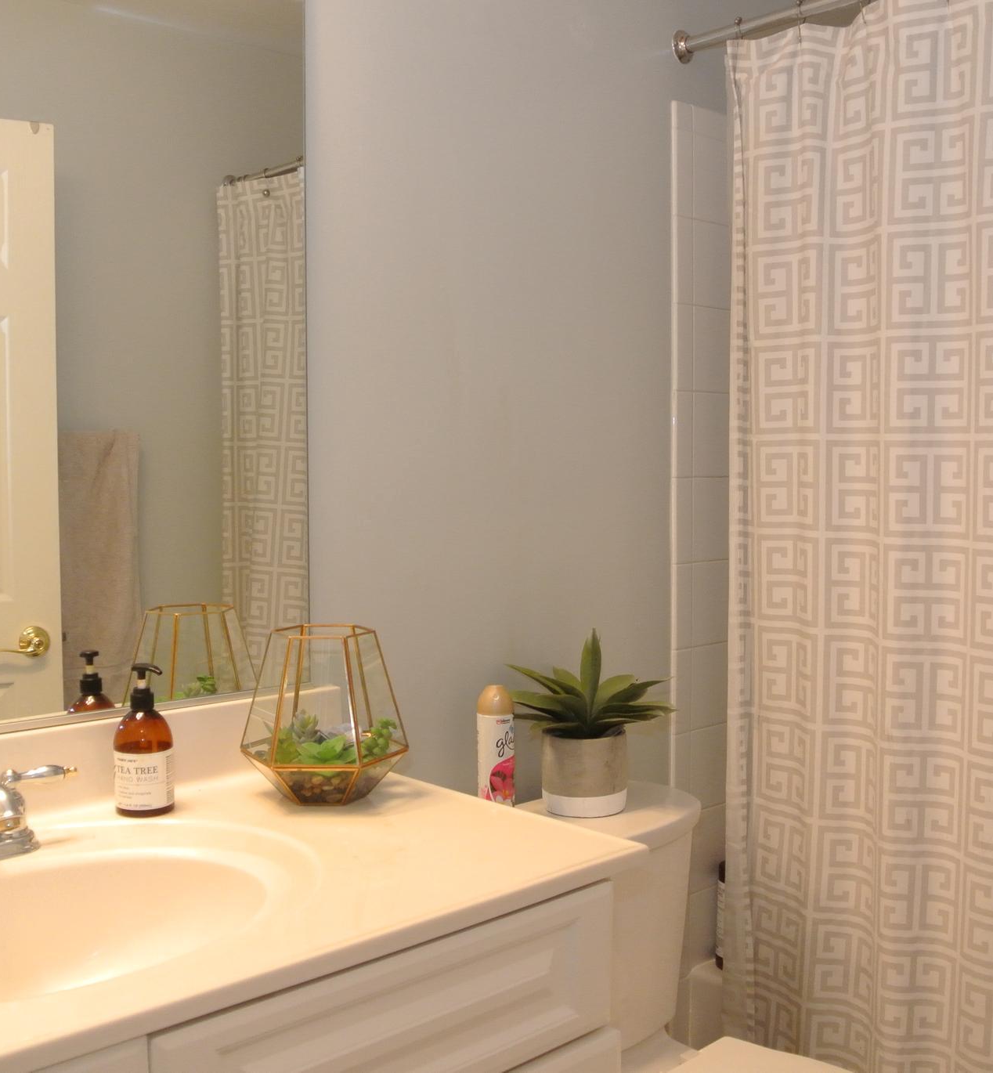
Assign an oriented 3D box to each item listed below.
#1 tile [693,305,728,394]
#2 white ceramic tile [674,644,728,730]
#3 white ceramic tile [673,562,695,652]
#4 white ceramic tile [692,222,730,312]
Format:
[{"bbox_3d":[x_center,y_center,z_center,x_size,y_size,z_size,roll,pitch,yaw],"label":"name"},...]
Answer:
[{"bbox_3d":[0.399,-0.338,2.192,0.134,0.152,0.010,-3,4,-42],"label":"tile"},{"bbox_3d":[0.376,0.279,2.234,0.150,0.153,0.010,-2,4,-43],"label":"white ceramic tile"},{"bbox_3d":[0.328,0.126,2.150,0.057,0.152,0.010,-3,4,-42],"label":"white ceramic tile"},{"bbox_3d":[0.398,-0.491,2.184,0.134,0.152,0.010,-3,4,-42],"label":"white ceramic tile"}]

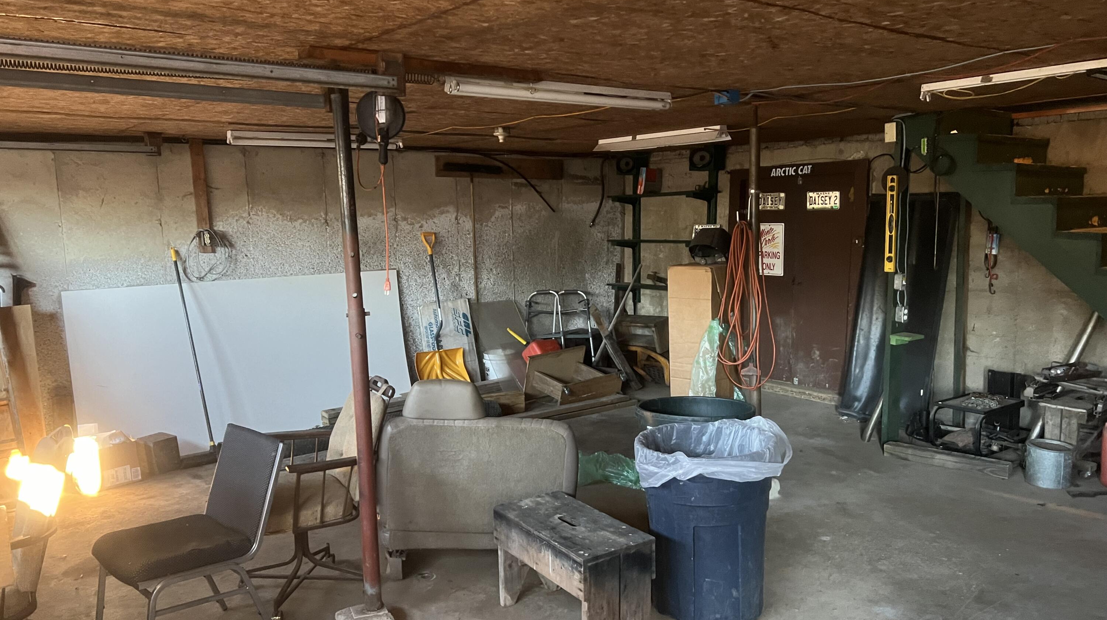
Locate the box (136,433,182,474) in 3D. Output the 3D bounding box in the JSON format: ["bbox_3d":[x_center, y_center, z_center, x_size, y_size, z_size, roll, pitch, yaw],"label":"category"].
[{"bbox_3d":[-2.537,0.924,5.341,0.200,0.207,0.160,4,9,34],"label":"box"}]

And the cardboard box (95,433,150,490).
[{"bbox_3d":[-2.786,0.937,5.238,0.340,0.290,0.290,-8,10,-44],"label":"cardboard box"}]

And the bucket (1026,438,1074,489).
[{"bbox_3d":[2.843,0.879,4.761,0.250,0.220,0.250,3,9,31],"label":"bucket"}]

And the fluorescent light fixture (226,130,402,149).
[{"bbox_3d":[-1.594,-1.155,5.699,1.220,0.085,0.120,-7,9,-36],"label":"fluorescent light fixture"}]

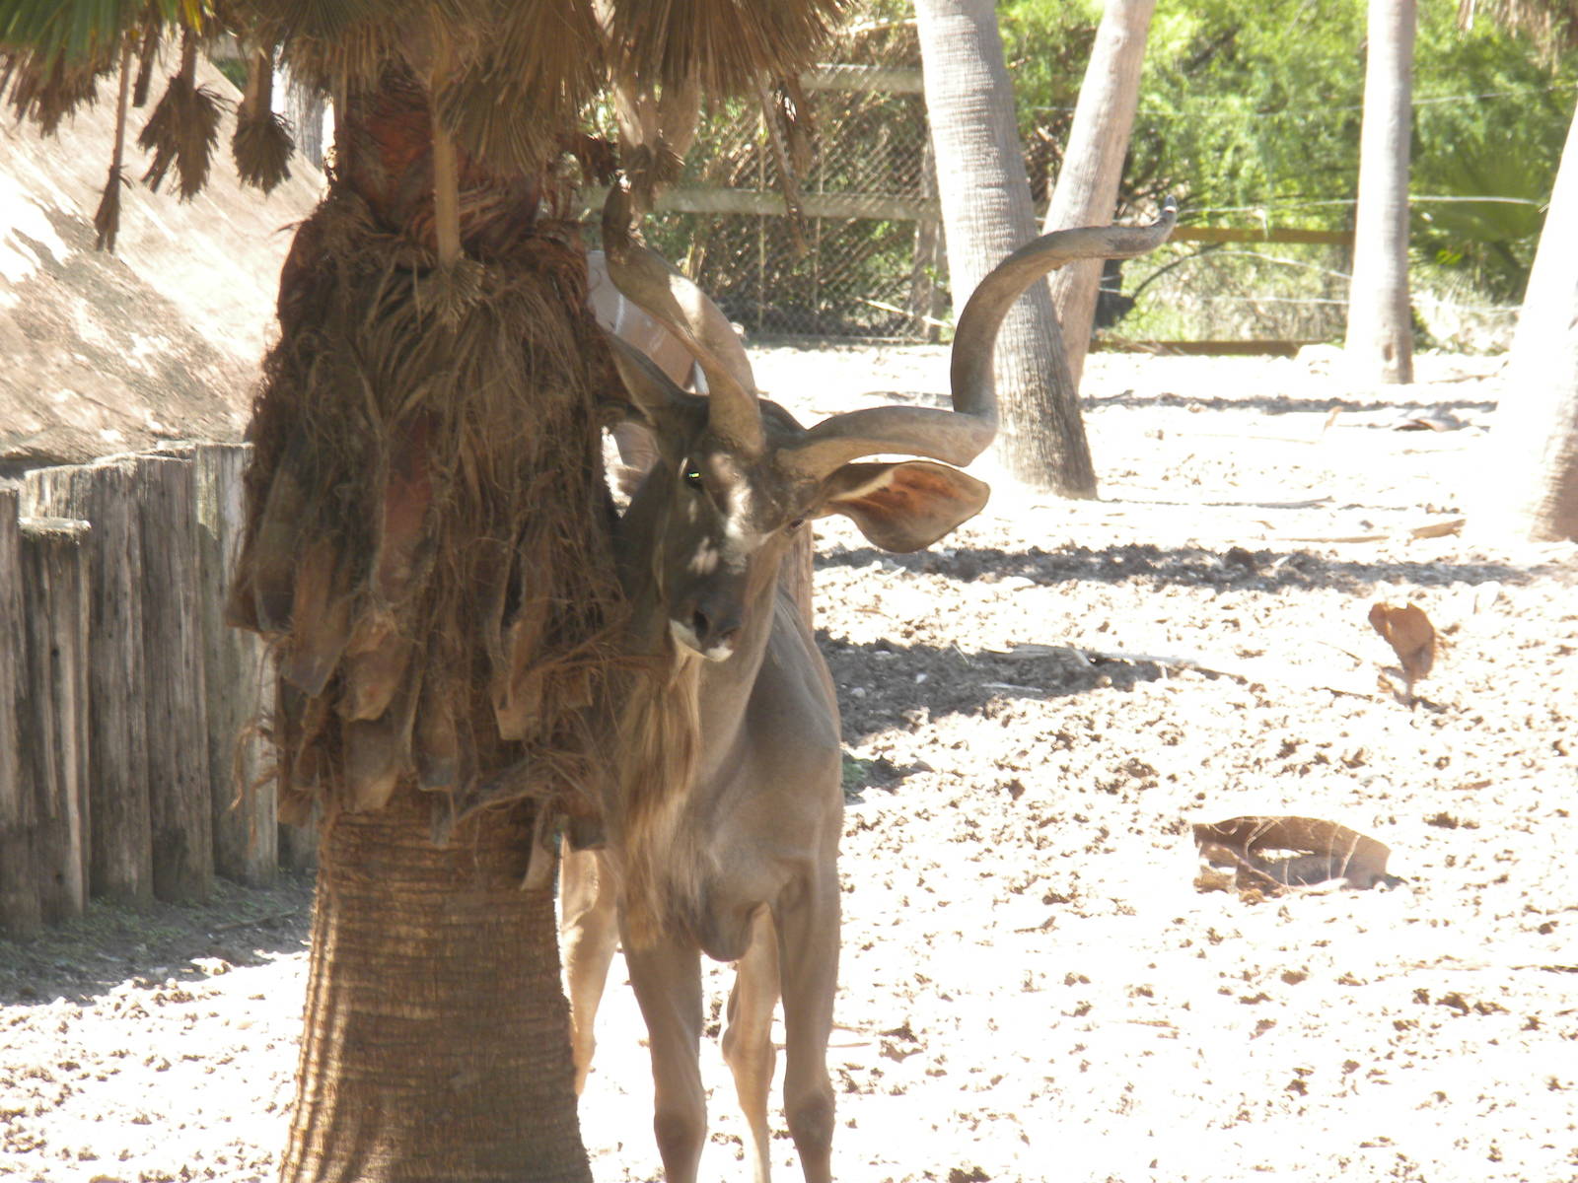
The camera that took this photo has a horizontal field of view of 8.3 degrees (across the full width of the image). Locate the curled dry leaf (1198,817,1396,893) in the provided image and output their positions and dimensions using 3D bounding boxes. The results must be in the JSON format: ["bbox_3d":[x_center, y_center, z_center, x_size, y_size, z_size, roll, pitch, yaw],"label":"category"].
[{"bbox_3d":[1.172,0.606,25.000,0.480,0.160,0.220,0,3,0],"label":"curled dry leaf"}]

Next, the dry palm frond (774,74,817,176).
[{"bbox_3d":[0.011,-0.732,17.100,0.070,0.180,0.060,0,3,0],"label":"dry palm frond"}]

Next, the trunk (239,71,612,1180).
[{"bbox_3d":[-0.569,0.175,17.000,0.570,2.000,0.570,0,3,0],"label":"trunk"}]

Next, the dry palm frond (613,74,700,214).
[{"bbox_3d":[-0.213,-0.710,17.100,0.140,0.230,0.100,0,3,0],"label":"dry palm frond"}]

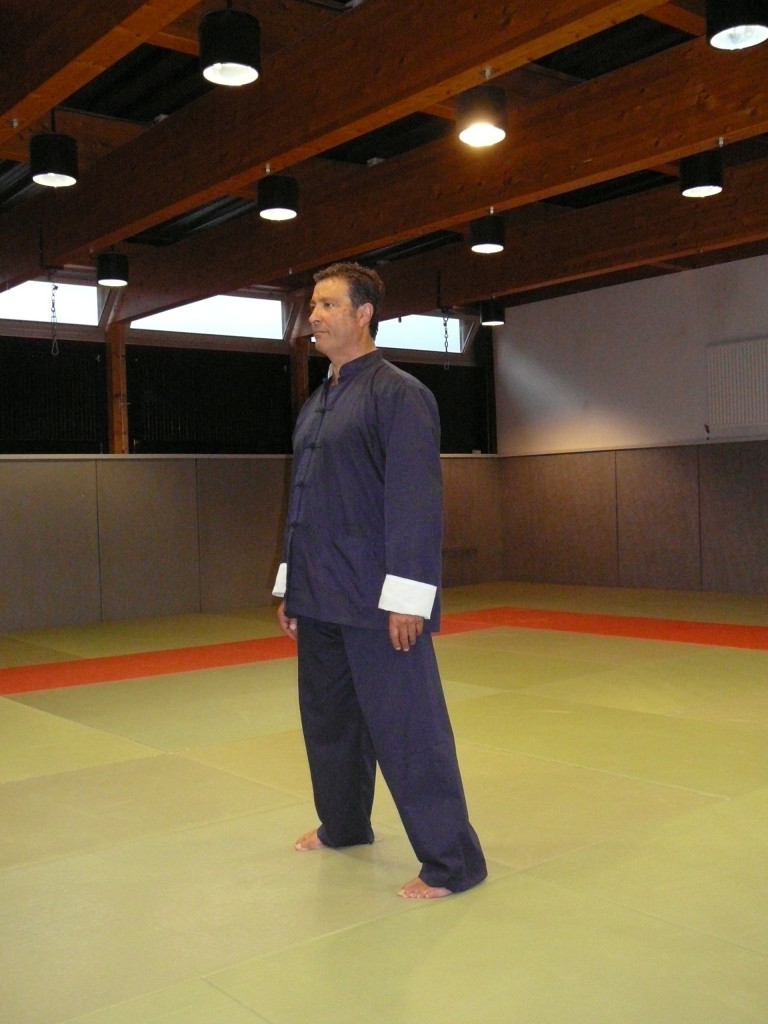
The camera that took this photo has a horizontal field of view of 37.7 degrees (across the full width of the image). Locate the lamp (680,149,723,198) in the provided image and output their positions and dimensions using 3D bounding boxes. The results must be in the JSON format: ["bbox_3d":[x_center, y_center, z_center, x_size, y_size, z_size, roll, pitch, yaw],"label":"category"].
[{"bbox_3d":[1.805,-1.926,6.391,0.228,0.205,0.228,-2,1,0],"label":"lamp"}]

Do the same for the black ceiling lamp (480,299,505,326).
[{"bbox_3d":[1.077,-1.964,11.119,0.228,0.205,0.228,-2,1,0],"label":"black ceiling lamp"}]

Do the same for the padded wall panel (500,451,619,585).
[{"bbox_3d":[1.899,0.082,12.328,0.070,1.430,1.701,-2,1,-39],"label":"padded wall panel"}]

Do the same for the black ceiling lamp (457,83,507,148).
[{"bbox_3d":[0.457,-1.867,5.254,0.228,0.205,0.228,-2,1,0],"label":"black ceiling lamp"}]

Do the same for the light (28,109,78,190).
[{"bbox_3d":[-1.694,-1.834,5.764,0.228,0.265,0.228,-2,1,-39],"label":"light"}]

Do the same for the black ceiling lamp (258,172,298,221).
[{"bbox_3d":[-0.624,-1.850,6.612,0.228,0.205,0.228,-2,1,0],"label":"black ceiling lamp"}]

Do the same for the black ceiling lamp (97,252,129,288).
[{"bbox_3d":[-2.042,-1.828,8.469,0.228,0.205,0.228,-2,1,-39],"label":"black ceiling lamp"}]

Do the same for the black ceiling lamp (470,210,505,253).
[{"bbox_3d":[0.701,-1.907,7.652,0.228,0.205,0.228,-2,1,0],"label":"black ceiling lamp"}]

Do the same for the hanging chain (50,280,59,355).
[{"bbox_3d":[-2.163,-1.282,7.374,0.046,0.521,0.035,-2,1,-39],"label":"hanging chain"}]

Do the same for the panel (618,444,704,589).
[{"bbox_3d":[2.755,0.068,11.270,0.070,1.430,1.022,-2,1,-39],"label":"panel"}]

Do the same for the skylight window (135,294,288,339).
[{"bbox_3d":[-1.667,-1.877,10.704,1.700,0.400,0.080,-2,1,-39],"label":"skylight window"}]

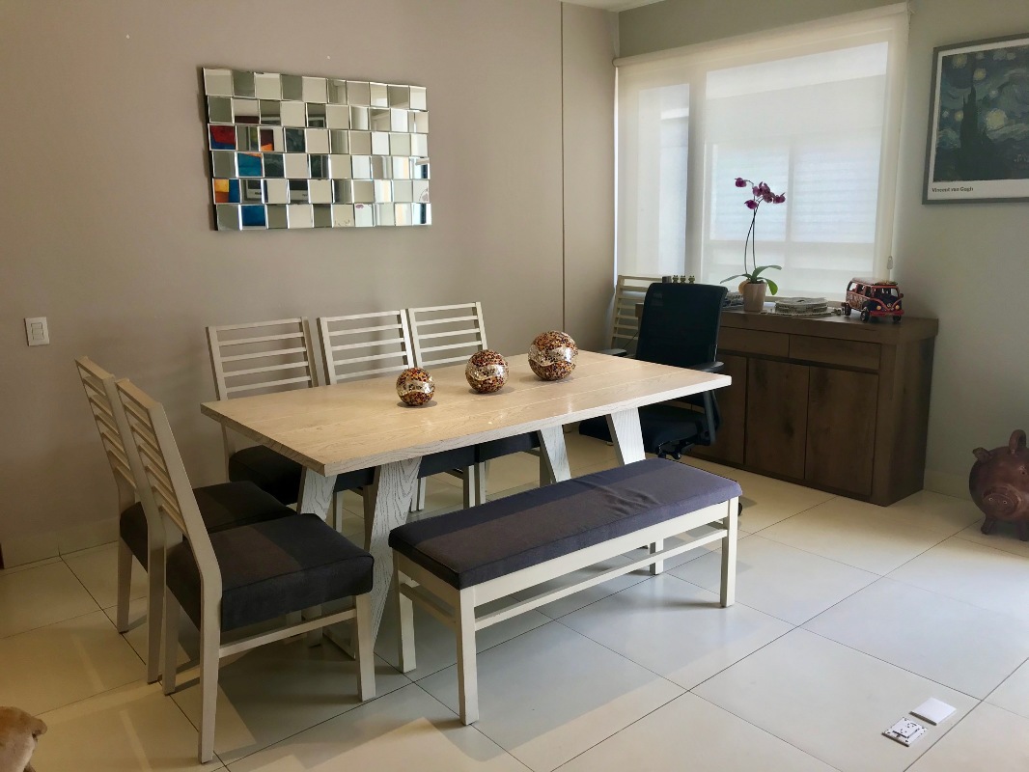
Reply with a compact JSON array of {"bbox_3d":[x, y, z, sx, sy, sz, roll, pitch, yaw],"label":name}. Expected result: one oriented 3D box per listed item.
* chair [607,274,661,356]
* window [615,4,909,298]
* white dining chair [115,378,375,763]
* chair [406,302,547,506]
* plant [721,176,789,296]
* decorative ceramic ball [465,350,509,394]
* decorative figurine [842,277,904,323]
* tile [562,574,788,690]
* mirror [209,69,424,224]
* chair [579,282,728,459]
[{"bbox_3d":[0.646,-0.181,5.346,0.580,1.000,0.450,-11,15,-38],"label":"chair"},{"bbox_3d":[1.279,-1.248,4.790,0.100,1.455,1.890,-11,15,-38],"label":"window"},{"bbox_3d":[-0.763,0.462,2.460,0.585,0.995,0.440,-10,15,-36],"label":"white dining chair"},{"bbox_3d":[-0.186,0.119,4.024,0.450,1.000,0.580,-10,15,-35],"label":"chair"},{"bbox_3d":[1.320,-0.789,4.561,0.230,0.690,0.280,-11,15,-39],"label":"plant"},{"bbox_3d":[-0.106,-0.057,3.218,0.164,0.164,0.164,-1,12,0],"label":"decorative ceramic ball"},{"bbox_3d":[1.758,-0.427,4.090,0.180,0.190,0.290,-1,12,0],"label":"decorative figurine"},{"bbox_3d":[0.570,0.845,2.944,0.600,0.012,0.600,-11,15,-39],"label":"tile"},{"bbox_3d":[-0.925,-1.162,4.169,1.205,0.730,0.050,-11,15,-39],"label":"mirror"},{"bbox_3d":[0.669,0.062,4.052,0.680,1.060,0.660,-13,16,-43],"label":"chair"}]

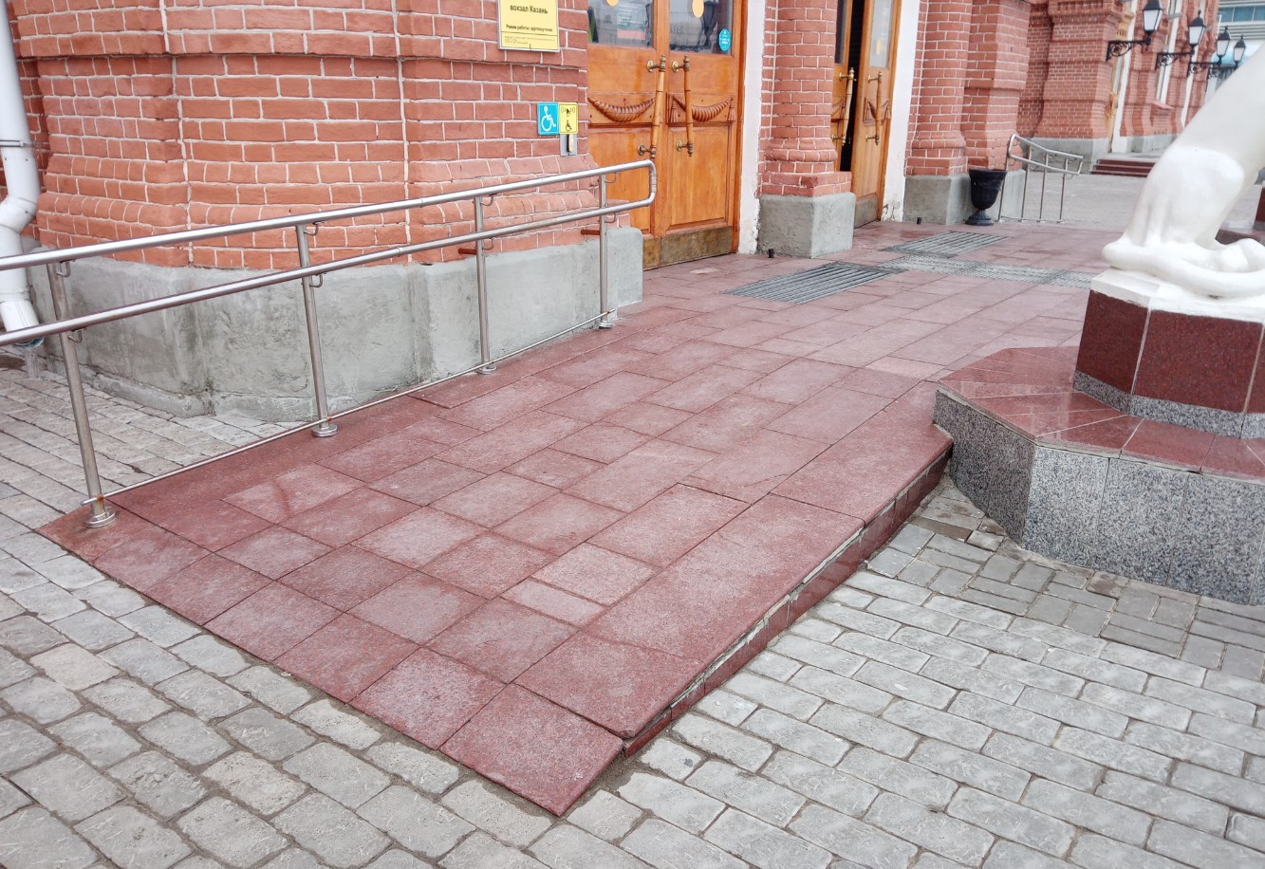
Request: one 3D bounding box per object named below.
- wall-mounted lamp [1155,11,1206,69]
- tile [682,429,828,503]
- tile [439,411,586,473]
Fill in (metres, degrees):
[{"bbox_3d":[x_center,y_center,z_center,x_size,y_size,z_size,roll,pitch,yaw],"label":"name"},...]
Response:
[{"bbox_3d":[16.168,-11.600,28.063,1.095,1.528,0.395,13,23,33],"label":"wall-mounted lamp"},{"bbox_3d":[0.468,0.121,3.544,0.296,0.030,0.622,14,27,33],"label":"tile"},{"bbox_3d":[-0.462,0.038,3.803,0.285,0.030,0.610,14,27,33],"label":"tile"}]

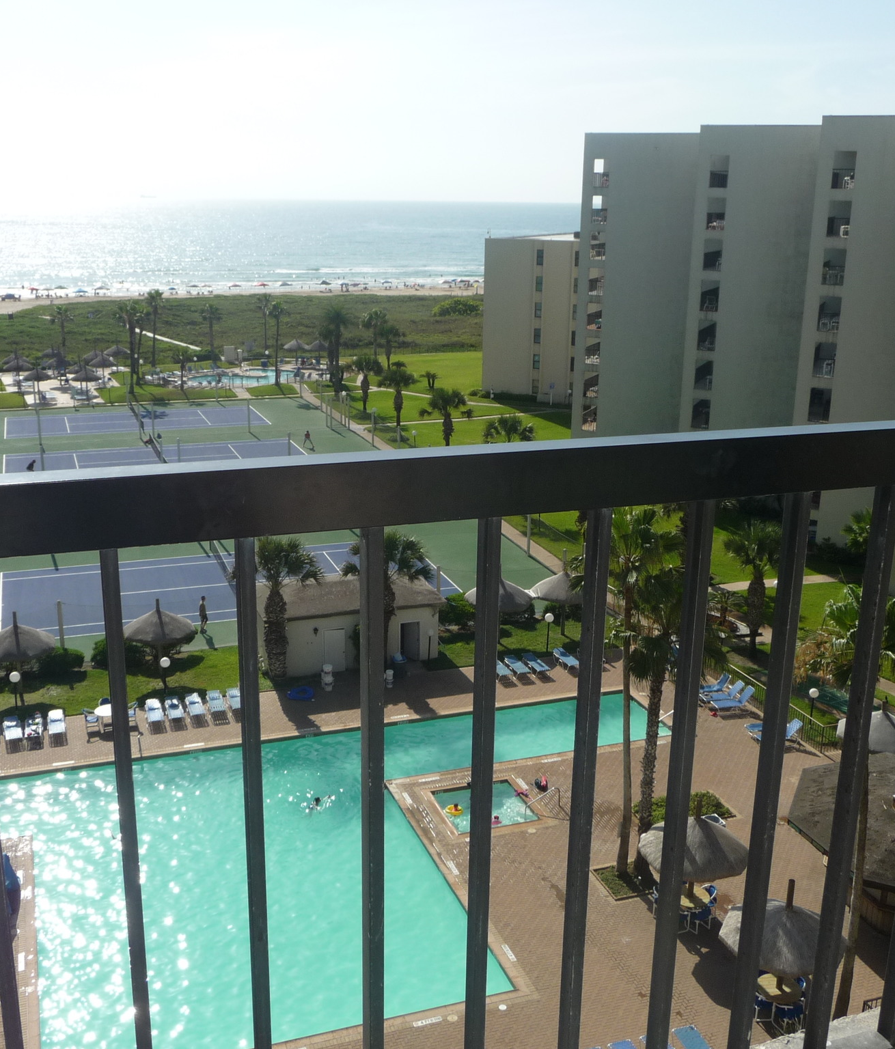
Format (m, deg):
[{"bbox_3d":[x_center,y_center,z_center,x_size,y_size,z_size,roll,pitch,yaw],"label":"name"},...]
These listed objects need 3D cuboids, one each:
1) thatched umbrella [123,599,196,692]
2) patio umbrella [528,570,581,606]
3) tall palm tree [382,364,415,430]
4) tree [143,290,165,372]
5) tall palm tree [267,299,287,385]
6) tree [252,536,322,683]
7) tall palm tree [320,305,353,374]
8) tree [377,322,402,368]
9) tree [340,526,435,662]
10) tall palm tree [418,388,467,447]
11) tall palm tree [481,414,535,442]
[{"bbox_3d":[-12.373,5.176,48.963,3.150,4.110,3.150,1,16,0],"label":"thatched umbrella"},{"bbox_3d":[5.751,3.649,55.508,3.400,3.780,3.400,1,16,0],"label":"patio umbrella"},{"bbox_3d":[-4.474,-11.670,104.146,3.400,5.930,3.400,1,16,0],"label":"tall palm tree"},{"bbox_3d":[-36.209,-24.346,140.943,2.500,9.780,2.500,-3,16,-14],"label":"tree"},{"bbox_3d":[-19.251,-20.646,129.102,2.300,9.550,2.300,-2,16,-8],"label":"tall palm tree"},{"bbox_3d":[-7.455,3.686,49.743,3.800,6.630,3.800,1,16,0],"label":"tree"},{"bbox_3d":[-11.731,-18.447,120.887,3.300,10.010,3.300,-1,16,-5],"label":"tall palm tree"},{"bbox_3d":[-7.072,-22.310,142.274,3.200,5.750,3.200,0,16,-3],"label":"tree"},{"bbox_3d":[-2.680,3.418,50.798,4.000,6.660,4.000,1,16,0],"label":"tree"},{"bbox_3d":[-0.119,-8.909,96.291,4.200,5.470,4.200,1,16,0],"label":"tall palm tree"},{"bbox_3d":[4.643,-5.720,85.823,4.100,5.200,4.100,1,16,3],"label":"tall palm tree"}]

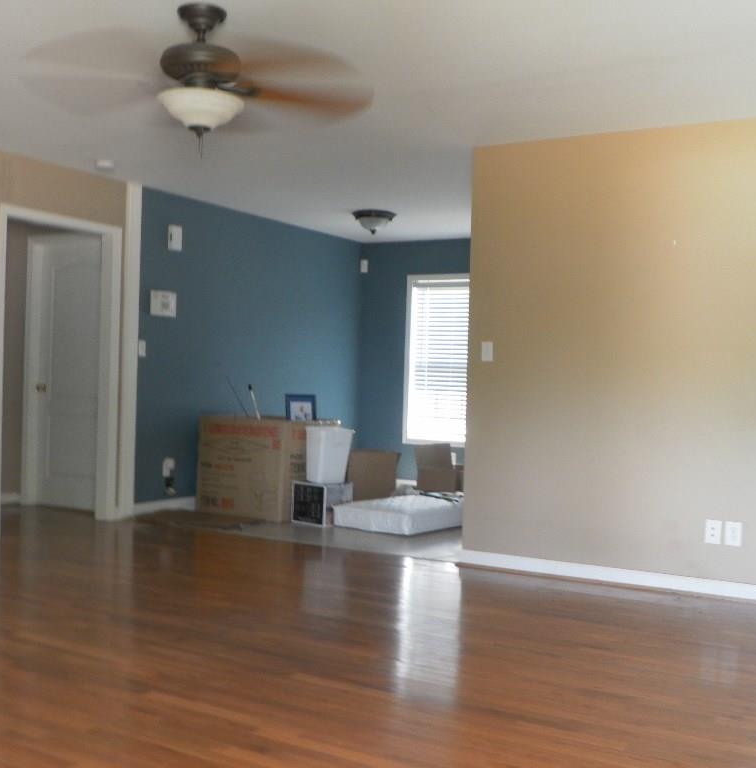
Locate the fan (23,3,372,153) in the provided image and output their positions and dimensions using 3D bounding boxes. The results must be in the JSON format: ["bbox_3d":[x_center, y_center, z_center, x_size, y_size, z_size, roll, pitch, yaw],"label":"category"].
[{"bbox_3d":[-0.677,-1.153,3.721,1.320,0.530,1.320,2,0,0],"label":"fan"}]

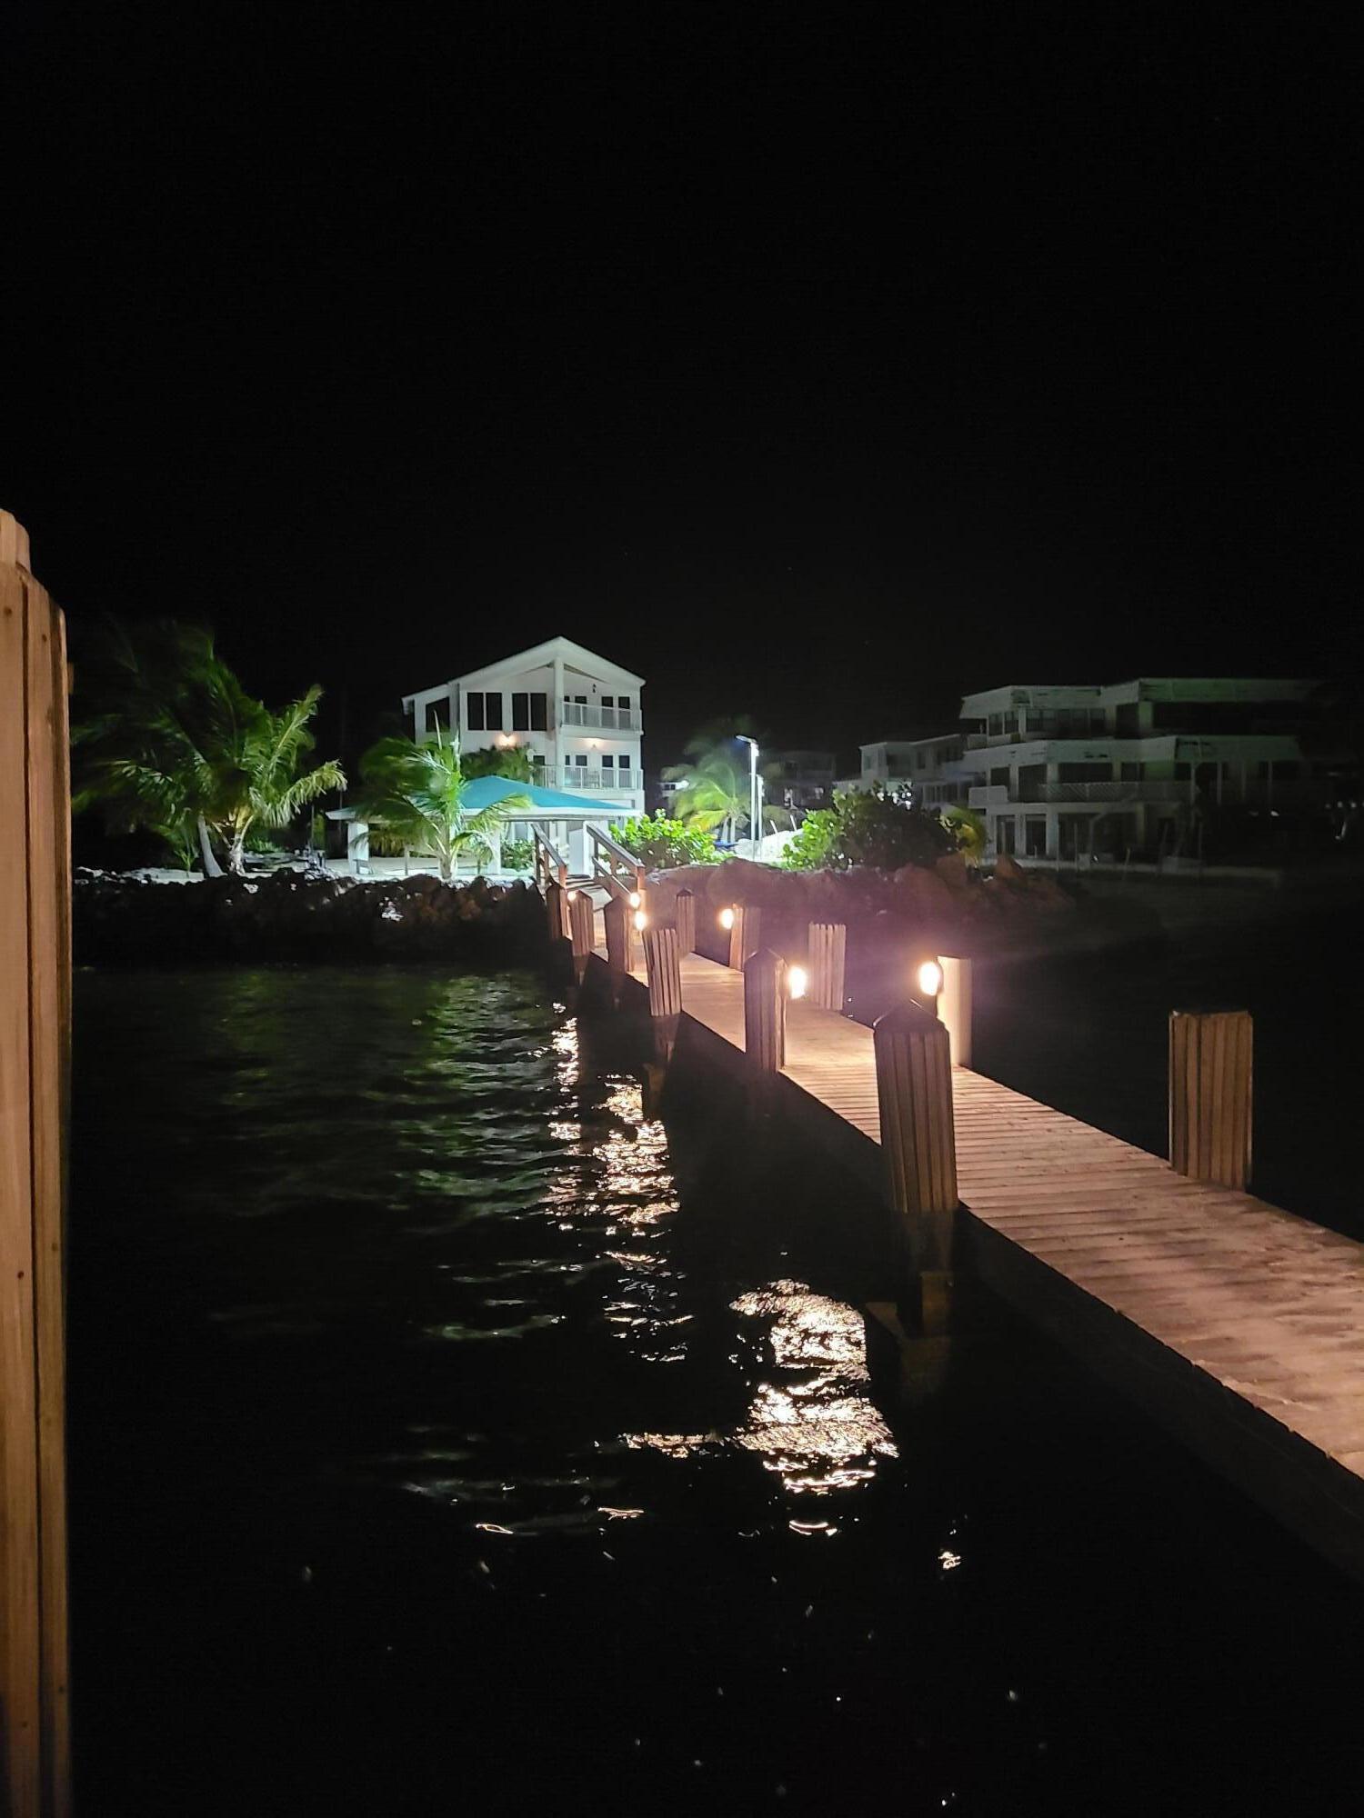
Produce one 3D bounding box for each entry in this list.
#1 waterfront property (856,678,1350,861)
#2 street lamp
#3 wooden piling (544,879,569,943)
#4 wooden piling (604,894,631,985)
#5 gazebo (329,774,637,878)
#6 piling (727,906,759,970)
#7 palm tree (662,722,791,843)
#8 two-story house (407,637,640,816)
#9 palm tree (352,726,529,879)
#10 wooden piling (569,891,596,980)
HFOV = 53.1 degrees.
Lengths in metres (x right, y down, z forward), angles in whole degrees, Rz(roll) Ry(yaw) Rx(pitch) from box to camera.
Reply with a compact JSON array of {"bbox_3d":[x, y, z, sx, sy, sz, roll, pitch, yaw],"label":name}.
[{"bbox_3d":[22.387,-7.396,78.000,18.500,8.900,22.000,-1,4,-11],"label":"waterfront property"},{"bbox_3d":[2.298,-3.984,48.000,0.900,4.400,0.300,-2,4,-22],"label":"street lamp"},{"bbox_3d":[-1.713,0.006,18.700,0.300,0.900,0.300,-1,4,-11],"label":"wooden piling"},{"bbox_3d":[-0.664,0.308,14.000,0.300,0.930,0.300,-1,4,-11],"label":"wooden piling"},{"bbox_3d":[-7.110,-3.250,52.000,9.400,3.750,9.400,1,3,10],"label":"gazebo"},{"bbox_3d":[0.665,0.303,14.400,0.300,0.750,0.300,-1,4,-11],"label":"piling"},{"bbox_3d":[1.816,-5.291,59.000,4.900,5.200,4.800,-1,4,-11],"label":"palm tree"},{"bbox_3d":[-8.058,-7.900,69.000,11.400,9.800,12.000,-1,4,-8],"label":"two-story house"},{"bbox_3d":[-6.418,-2.774,36.500,4.500,4.100,4.200,-1,4,-11],"label":"palm tree"},{"bbox_3d":[-1.195,0.311,16.400,0.300,1.020,0.300,-1,4,-11],"label":"wooden piling"}]

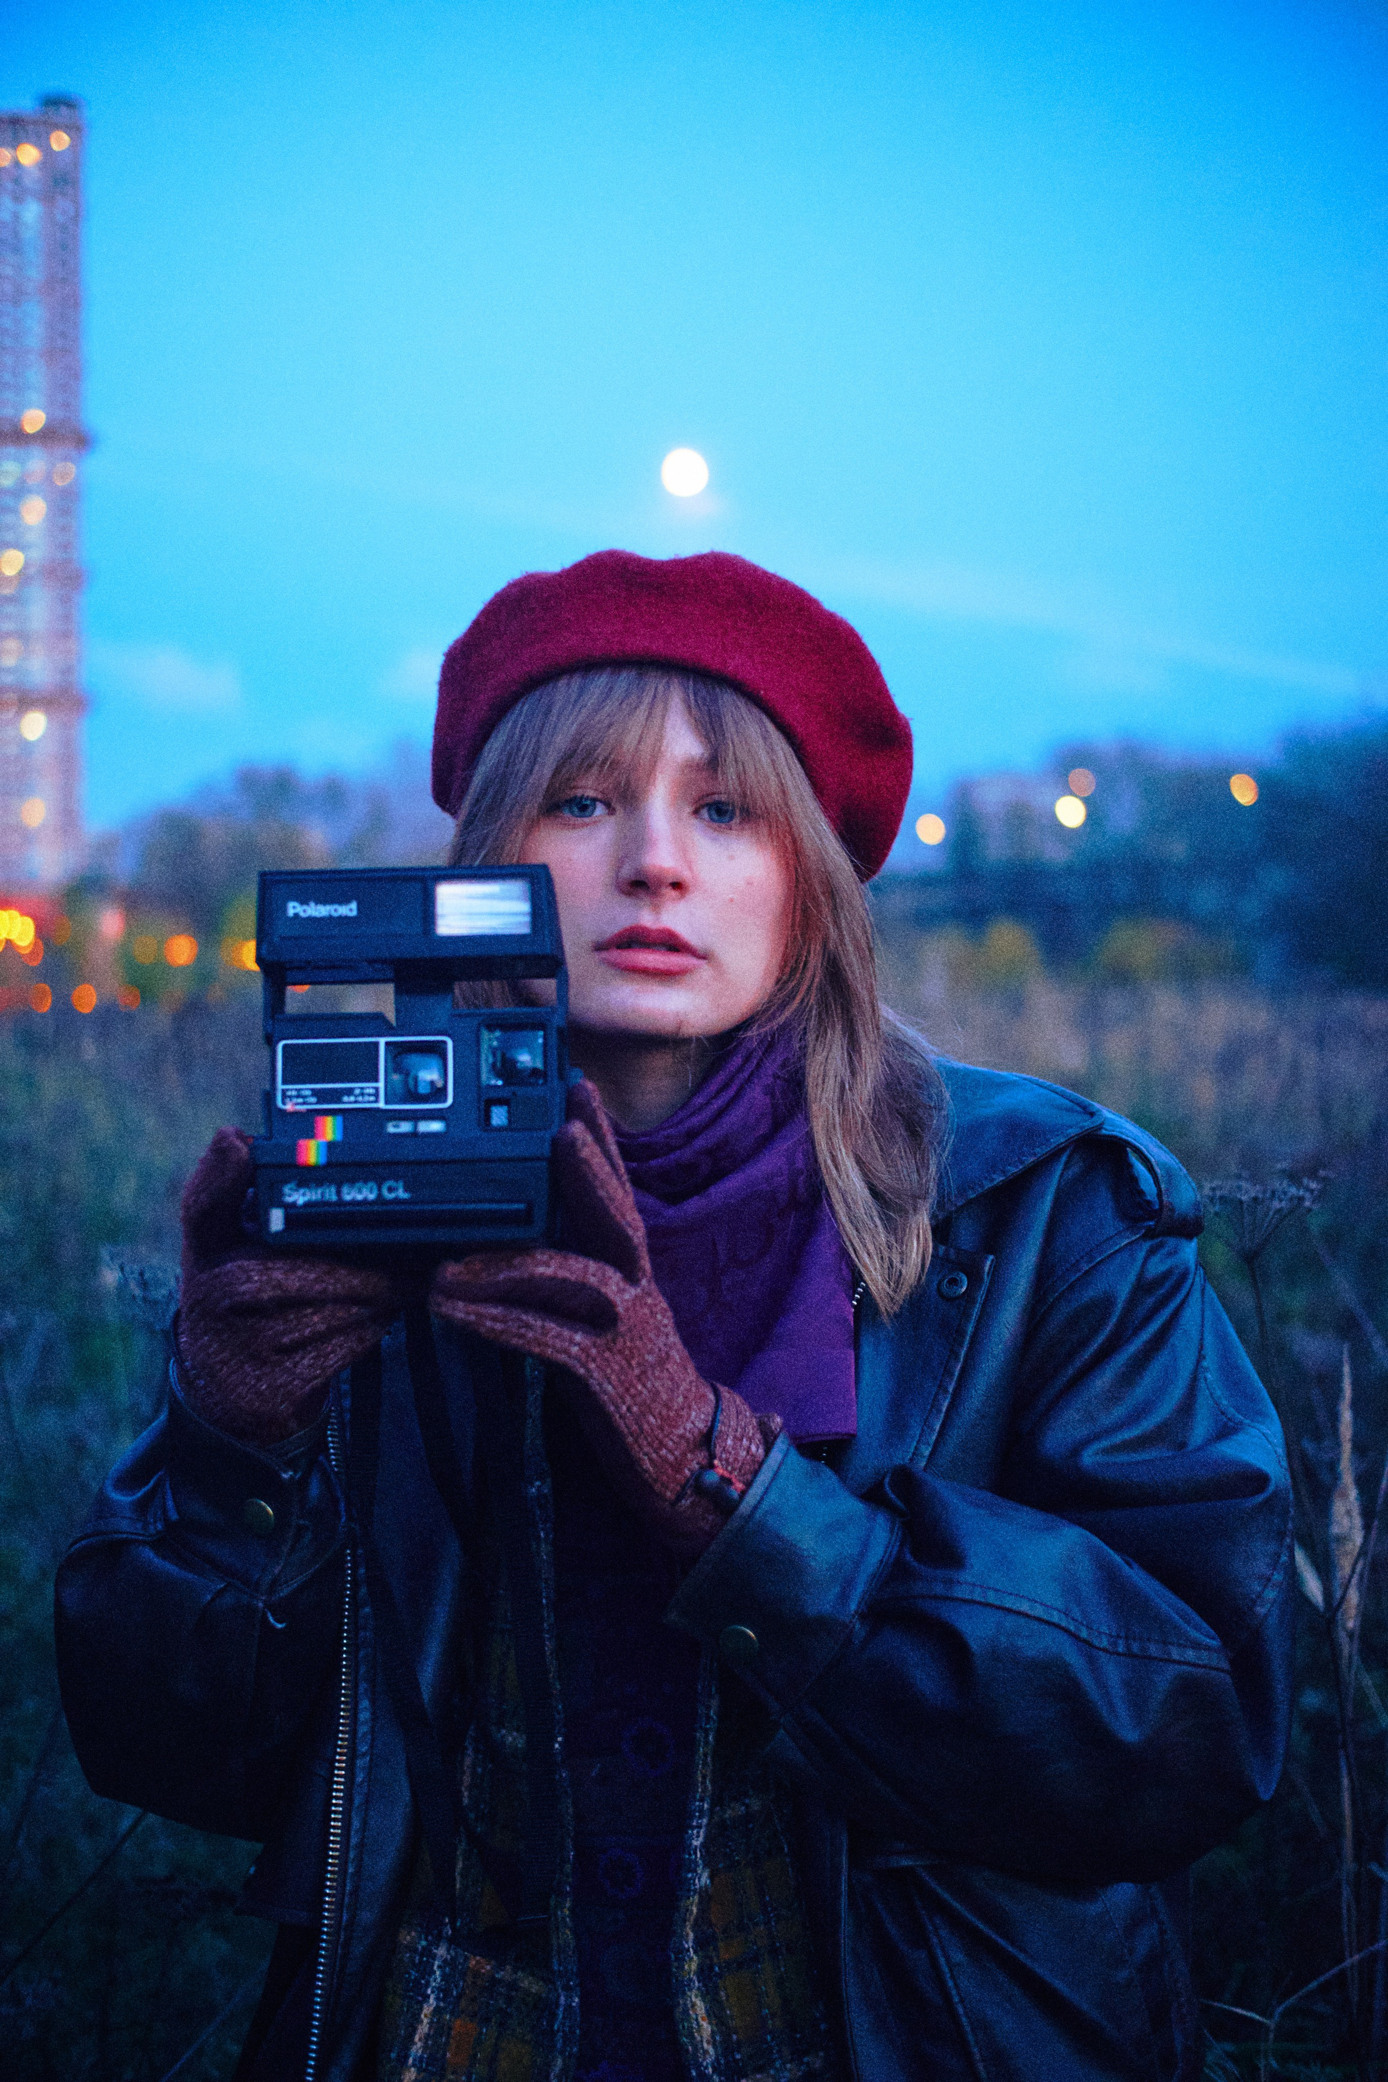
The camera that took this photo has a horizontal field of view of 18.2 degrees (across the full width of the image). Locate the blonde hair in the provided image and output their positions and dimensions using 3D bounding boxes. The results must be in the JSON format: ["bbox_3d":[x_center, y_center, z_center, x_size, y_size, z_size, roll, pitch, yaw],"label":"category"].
[{"bbox_3d":[0.003,-0.029,2.050,0.230,0.312,0.230,1,-3,2],"label":"blonde hair"}]

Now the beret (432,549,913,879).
[{"bbox_3d":[-0.011,-0.146,1.965,0.222,0.140,0.240,6,-20,-1],"label":"beret"}]

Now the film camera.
[{"bbox_3d":[-0.107,0.006,1.650,0.116,0.143,0.145,-1,-3,2],"label":"film camera"}]

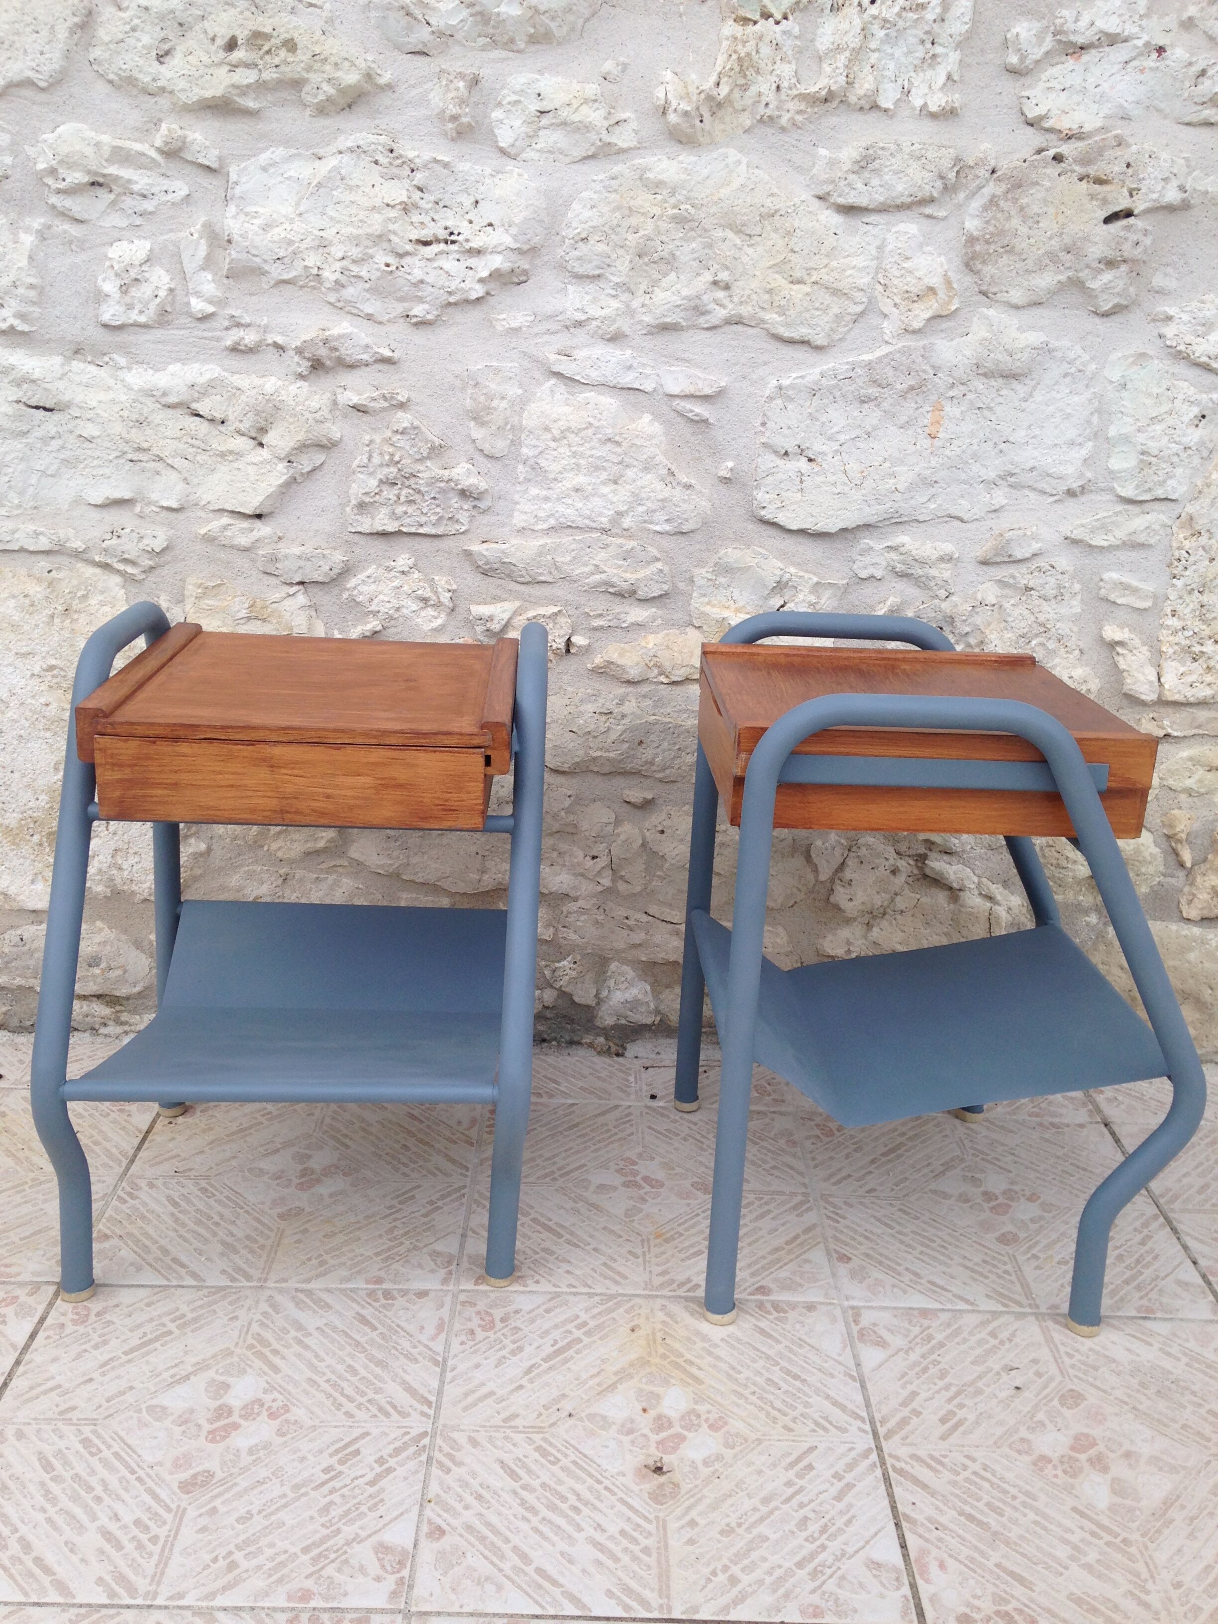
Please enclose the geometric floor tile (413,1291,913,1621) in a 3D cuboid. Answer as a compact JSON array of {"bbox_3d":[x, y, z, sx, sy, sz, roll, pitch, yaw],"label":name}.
[{"bbox_3d":[0.036,0.481,1.182,0.333,0.010,0.333,2,18,-1],"label":"geometric floor tile"}]

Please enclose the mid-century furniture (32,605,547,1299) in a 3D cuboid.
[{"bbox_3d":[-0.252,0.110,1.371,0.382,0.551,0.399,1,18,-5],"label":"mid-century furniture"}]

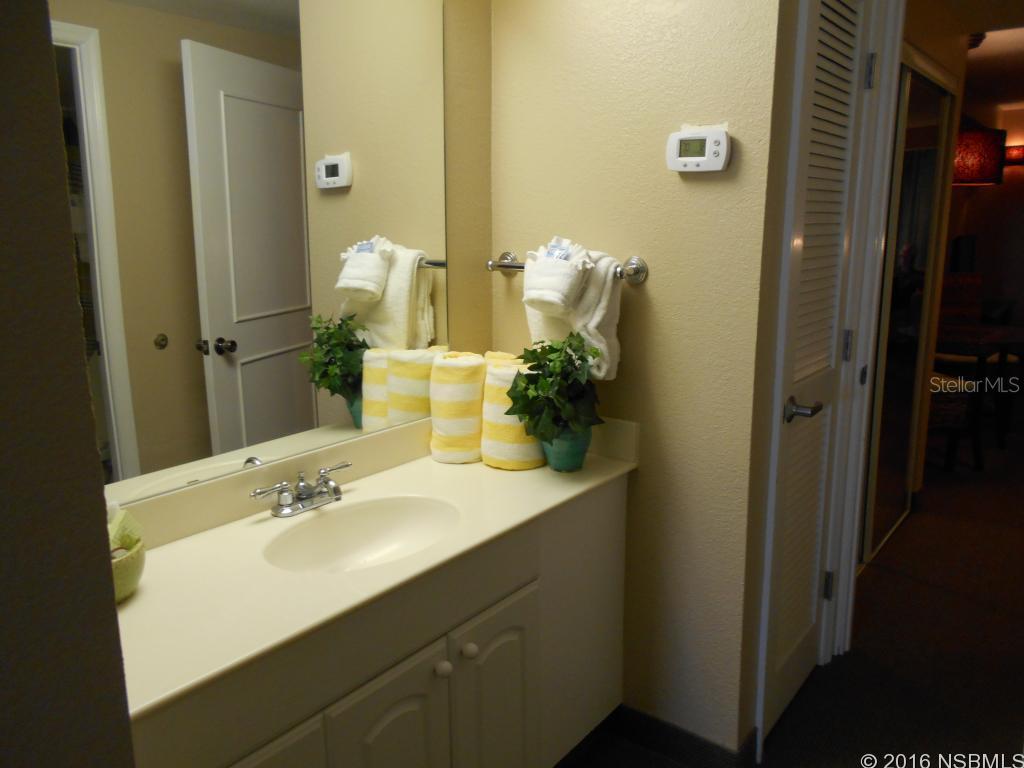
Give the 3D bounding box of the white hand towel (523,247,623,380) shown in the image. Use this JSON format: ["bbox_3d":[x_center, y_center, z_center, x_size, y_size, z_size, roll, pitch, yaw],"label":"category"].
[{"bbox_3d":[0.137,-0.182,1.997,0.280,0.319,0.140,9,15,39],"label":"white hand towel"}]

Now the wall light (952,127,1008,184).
[{"bbox_3d":[2.586,-1.280,4.338,0.360,0.295,0.360,9,15,39],"label":"wall light"}]

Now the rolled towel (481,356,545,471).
[{"bbox_3d":[0.004,0.077,2.056,0.171,0.277,0.171,-1,12,0],"label":"rolled towel"}]

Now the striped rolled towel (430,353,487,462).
[{"bbox_3d":[-0.147,0.064,2.109,0.143,0.283,0.143,-1,12,0],"label":"striped rolled towel"}]

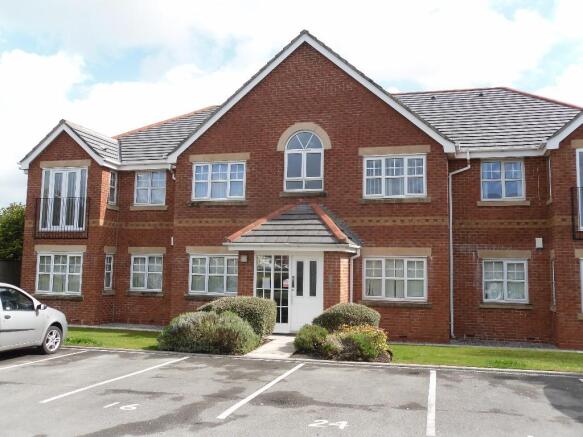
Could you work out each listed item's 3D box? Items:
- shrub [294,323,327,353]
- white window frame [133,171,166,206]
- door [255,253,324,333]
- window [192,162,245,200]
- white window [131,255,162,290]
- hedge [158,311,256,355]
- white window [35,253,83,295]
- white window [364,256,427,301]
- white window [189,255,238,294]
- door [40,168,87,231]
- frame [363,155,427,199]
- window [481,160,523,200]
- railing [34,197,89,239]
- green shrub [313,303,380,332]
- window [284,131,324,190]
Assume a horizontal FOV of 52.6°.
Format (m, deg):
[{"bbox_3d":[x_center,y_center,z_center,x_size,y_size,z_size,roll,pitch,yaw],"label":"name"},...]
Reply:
[{"bbox_3d":[0.449,2.692,13.301,0.750,0.570,0.759,1,-5,0],"label":"shrub"},{"bbox_3d":[-4.605,-0.962,19.330,1.133,1.157,0.100,-1,-6,15],"label":"white window frame"},{"bbox_3d":[-0.057,1.886,15.065,1.844,2.053,0.100,-1,-6,15],"label":"door"},{"bbox_3d":[-2.139,-1.094,17.571,1.692,1.167,0.100,-1,-6,15],"label":"window"},{"bbox_3d":[-4.663,1.772,19.068,1.135,1.156,0.100,-1,-6,15],"label":"white window"},{"bbox_3d":[-1.902,2.509,13.270,2.339,0.843,1.400,-1,-6,15],"label":"hedge"},{"bbox_3d":[-7.548,1.813,19.183,1.761,1.305,0.120,0,-6,16],"label":"white window"},{"bbox_3d":[2.842,1.675,16.165,1.750,1.200,0.120,0,-6,16],"label":"white window"},{"bbox_3d":[-2.256,1.715,17.623,1.743,1.185,0.120,0,-6,16],"label":"white window"},{"bbox_3d":[-7.497,-0.619,19.408,1.768,2.104,0.130,0,-6,16],"label":"door"},{"bbox_3d":[2.884,-1.149,16.431,1.752,1.189,0.120,0,-6,16],"label":"frame"},{"bbox_3d":[5.988,-1.064,16.657,1.195,1.172,0.120,0,-6,16],"label":"window"},{"bbox_3d":[-7.463,0.008,19.231,2.022,1.329,0.150,0,-6,16],"label":"railing"},{"bbox_3d":[1.318,2.574,14.280,1.587,1.019,1.417,0,-6,16],"label":"green shrub"},{"bbox_3d":[0.372,-1.651,16.974,1.151,1.755,0.100,-1,-6,15],"label":"window"}]

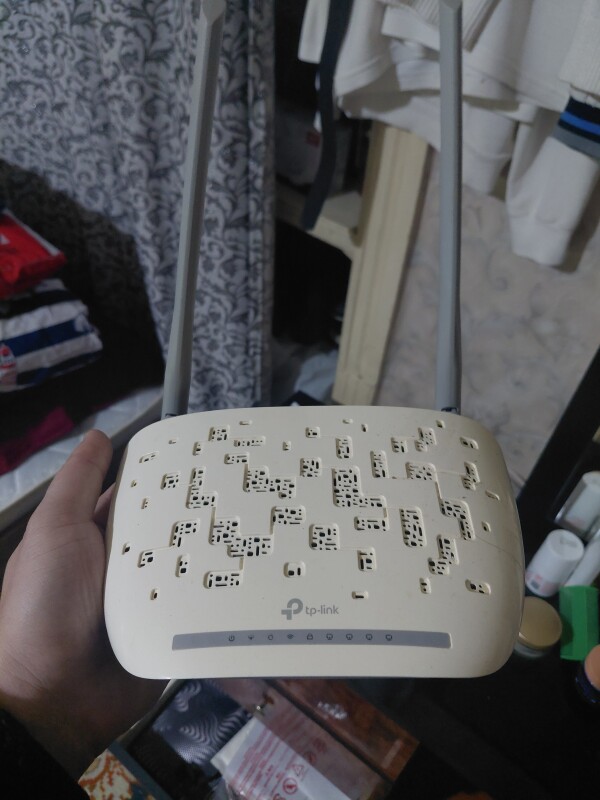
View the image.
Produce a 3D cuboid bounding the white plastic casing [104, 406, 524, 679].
[{"bbox_3d":[0.007,0.066,0.282,0.195,0.036,0.130,-1,63,1],"label":"white plastic casing"}]

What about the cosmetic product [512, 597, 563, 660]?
[{"bbox_3d":[0.263,0.258,0.658,0.059,0.031,0.059,6,41,0],"label":"cosmetic product"}]

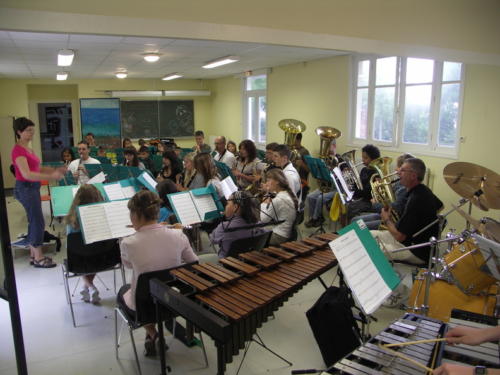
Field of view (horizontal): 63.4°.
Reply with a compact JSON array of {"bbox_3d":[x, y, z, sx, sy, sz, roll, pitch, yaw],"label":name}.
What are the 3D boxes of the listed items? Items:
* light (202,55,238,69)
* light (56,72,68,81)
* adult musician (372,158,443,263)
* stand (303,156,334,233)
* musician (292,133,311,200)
[{"bbox_3d":[-0.520,-1.995,6.441,0.200,0.080,1.300,-5,12,-25],"label":"light"},{"bbox_3d":[-3.806,-2.261,8.187,0.200,0.090,1.270,-6,12,-25],"label":"light"},{"bbox_3d":[1.281,0.387,3.534,0.790,1.300,0.550,3,11,19],"label":"adult musician"},{"bbox_3d":[0.971,0.103,5.672,0.420,1.080,0.500,-6,12,-25],"label":"stand"},{"bbox_3d":[0.729,-0.180,6.633,0.780,1.400,0.550,-6,12,-29],"label":"musician"}]

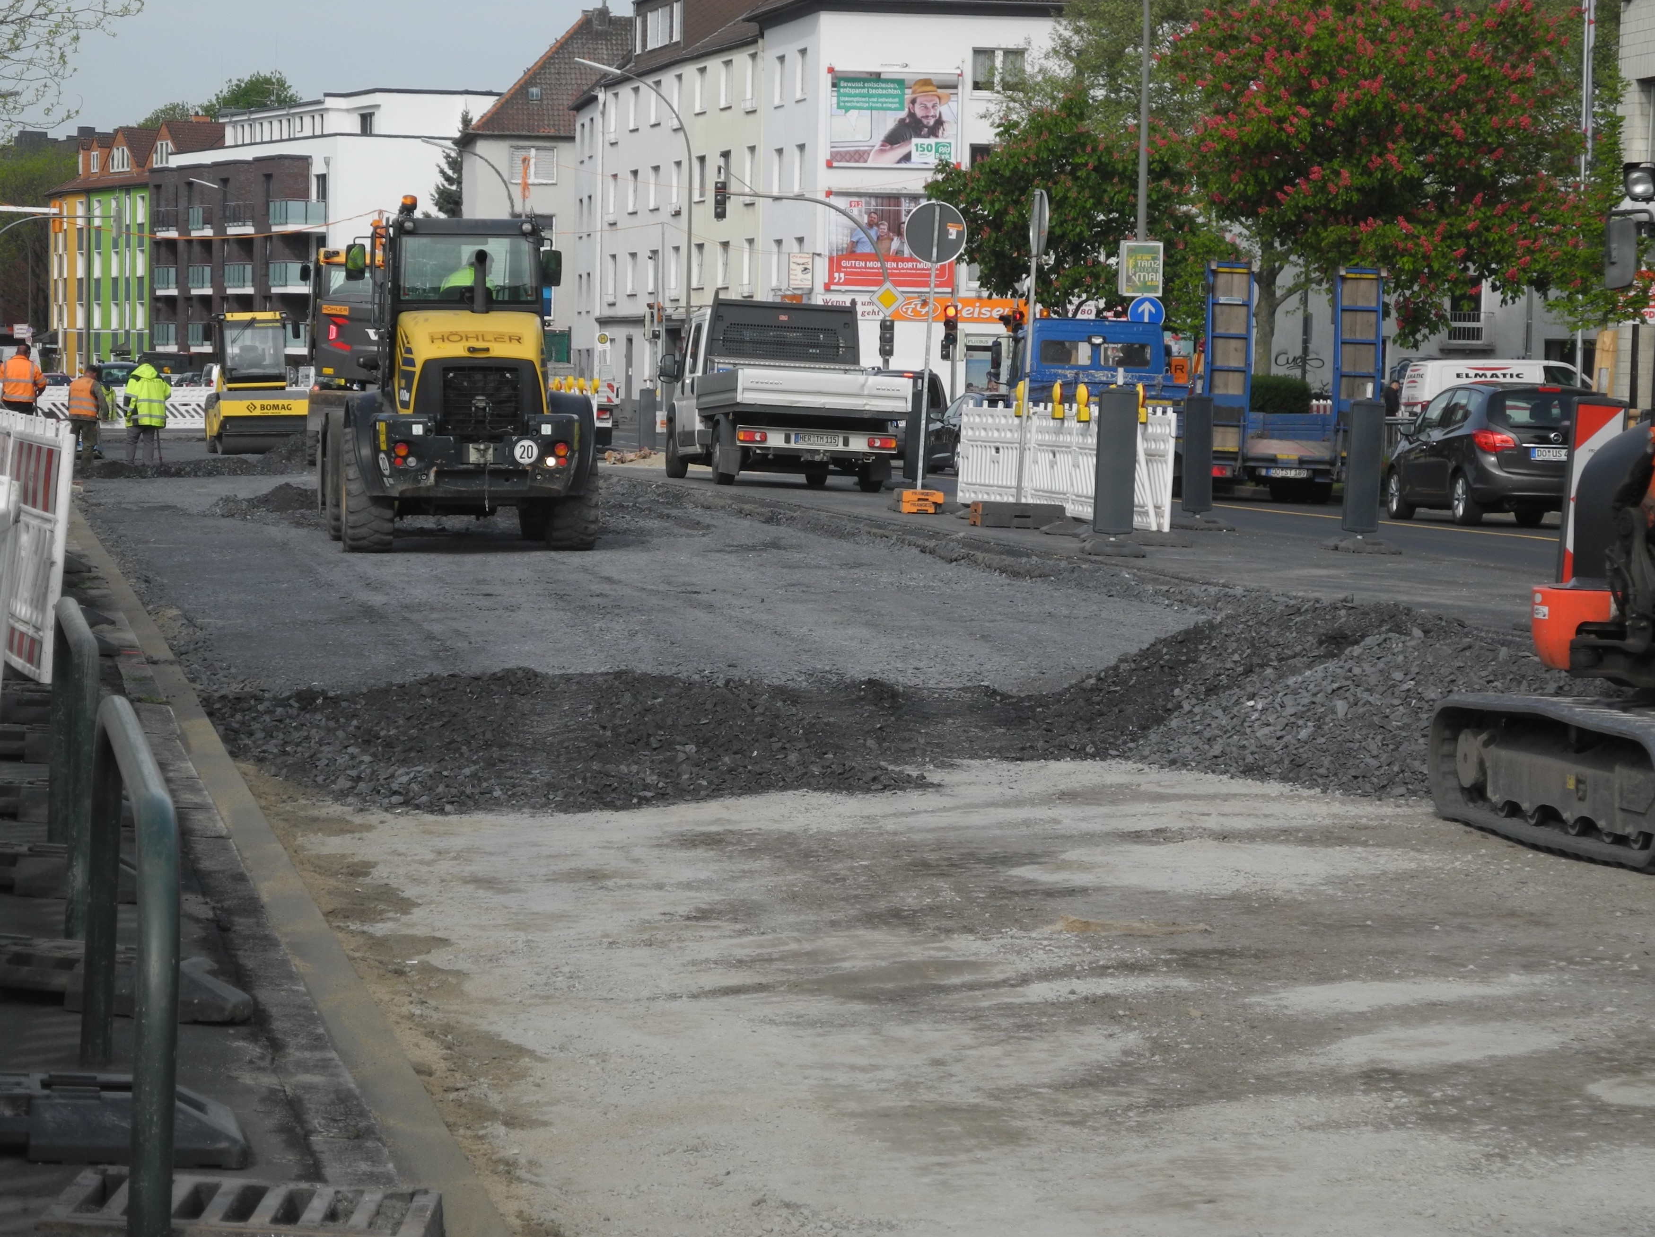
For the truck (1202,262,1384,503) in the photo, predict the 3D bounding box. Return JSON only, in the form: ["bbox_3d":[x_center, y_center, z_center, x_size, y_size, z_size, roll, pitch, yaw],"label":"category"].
[{"bbox_3d":[4.656,-2.772,59.200,2.100,2.700,6.400,0,3,-10],"label":"truck"}]

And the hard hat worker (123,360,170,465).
[{"bbox_3d":[-11.008,-3.279,81.000,0.680,1.780,0.480,1,3,-4],"label":"hard hat worker"}]

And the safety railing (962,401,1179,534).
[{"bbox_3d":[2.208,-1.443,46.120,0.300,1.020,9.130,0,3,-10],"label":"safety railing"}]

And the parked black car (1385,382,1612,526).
[{"bbox_3d":[7.600,-1.890,57.000,1.820,1.600,4.290,1,3,-10],"label":"parked black car"}]

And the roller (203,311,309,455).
[{"bbox_3d":[-11.600,-4.774,101.600,1.850,2.880,4.800,0,3,-13],"label":"roller"}]

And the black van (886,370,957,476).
[{"bbox_3d":[0.950,-3.330,86.000,1.800,1.780,4.500,1,3,-11],"label":"black van"}]

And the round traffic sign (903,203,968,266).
[{"bbox_3d":[1.017,-3.606,47.000,0.600,0.600,0.050,3,3,-12],"label":"round traffic sign"}]

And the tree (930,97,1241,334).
[{"bbox_3d":[5.500,-7.100,107.000,7.000,8.000,7.000,1,3,0],"label":"tree"}]

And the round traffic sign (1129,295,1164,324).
[{"bbox_3d":[5.123,-4.859,80.500,0.600,0.600,0.050,0,3,-10],"label":"round traffic sign"}]

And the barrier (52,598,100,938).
[{"bbox_3d":[-1.790,0.310,11.850,0.065,0.670,2.200,1,3,-10],"label":"barrier"}]

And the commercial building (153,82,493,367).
[{"bbox_3d":[-23.050,-17.505,245.730,13.000,15.000,31.500,0,3,-22],"label":"commercial building"}]

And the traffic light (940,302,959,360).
[{"bbox_3d":[2.600,-6.150,107.000,0.380,1.150,0.360,1,3,-7],"label":"traffic light"}]

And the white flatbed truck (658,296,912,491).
[{"bbox_3d":[-0.580,-2.740,60.800,2.130,2.280,6.000,1,3,-11],"label":"white flatbed truck"}]

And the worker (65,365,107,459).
[{"bbox_3d":[-12.074,-3.310,82.000,0.620,1.720,0.450,2,3,25],"label":"worker"}]

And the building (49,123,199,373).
[{"bbox_3d":[-34.500,-19.300,270.000,12.000,15.000,24.000,0,3,-21],"label":"building"}]

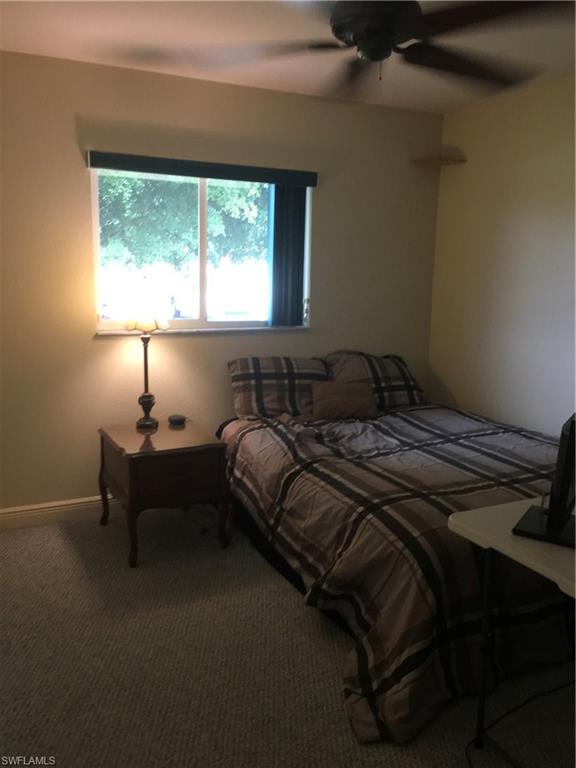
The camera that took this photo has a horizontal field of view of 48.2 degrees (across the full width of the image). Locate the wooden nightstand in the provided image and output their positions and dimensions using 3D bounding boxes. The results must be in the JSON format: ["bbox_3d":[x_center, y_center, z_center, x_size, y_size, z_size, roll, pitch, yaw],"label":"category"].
[{"bbox_3d":[-0.657,0.541,3.393,0.530,0.555,0.590,-5,12,-28],"label":"wooden nightstand"}]

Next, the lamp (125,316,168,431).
[{"bbox_3d":[-0.776,-0.076,3.468,0.235,0.630,0.235,-4,11,-24],"label":"lamp"}]

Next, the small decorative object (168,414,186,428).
[{"bbox_3d":[-0.614,0.206,3.592,0.088,0.036,0.088,-4,11,-24],"label":"small decorative object"}]

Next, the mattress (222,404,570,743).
[{"bbox_3d":[0.650,0.586,3.223,1.620,0.570,2.070,-4,11,-26],"label":"mattress"}]

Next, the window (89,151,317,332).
[{"bbox_3d":[-0.447,-0.763,3.645,1.296,0.941,0.100,-4,11,-24],"label":"window"}]

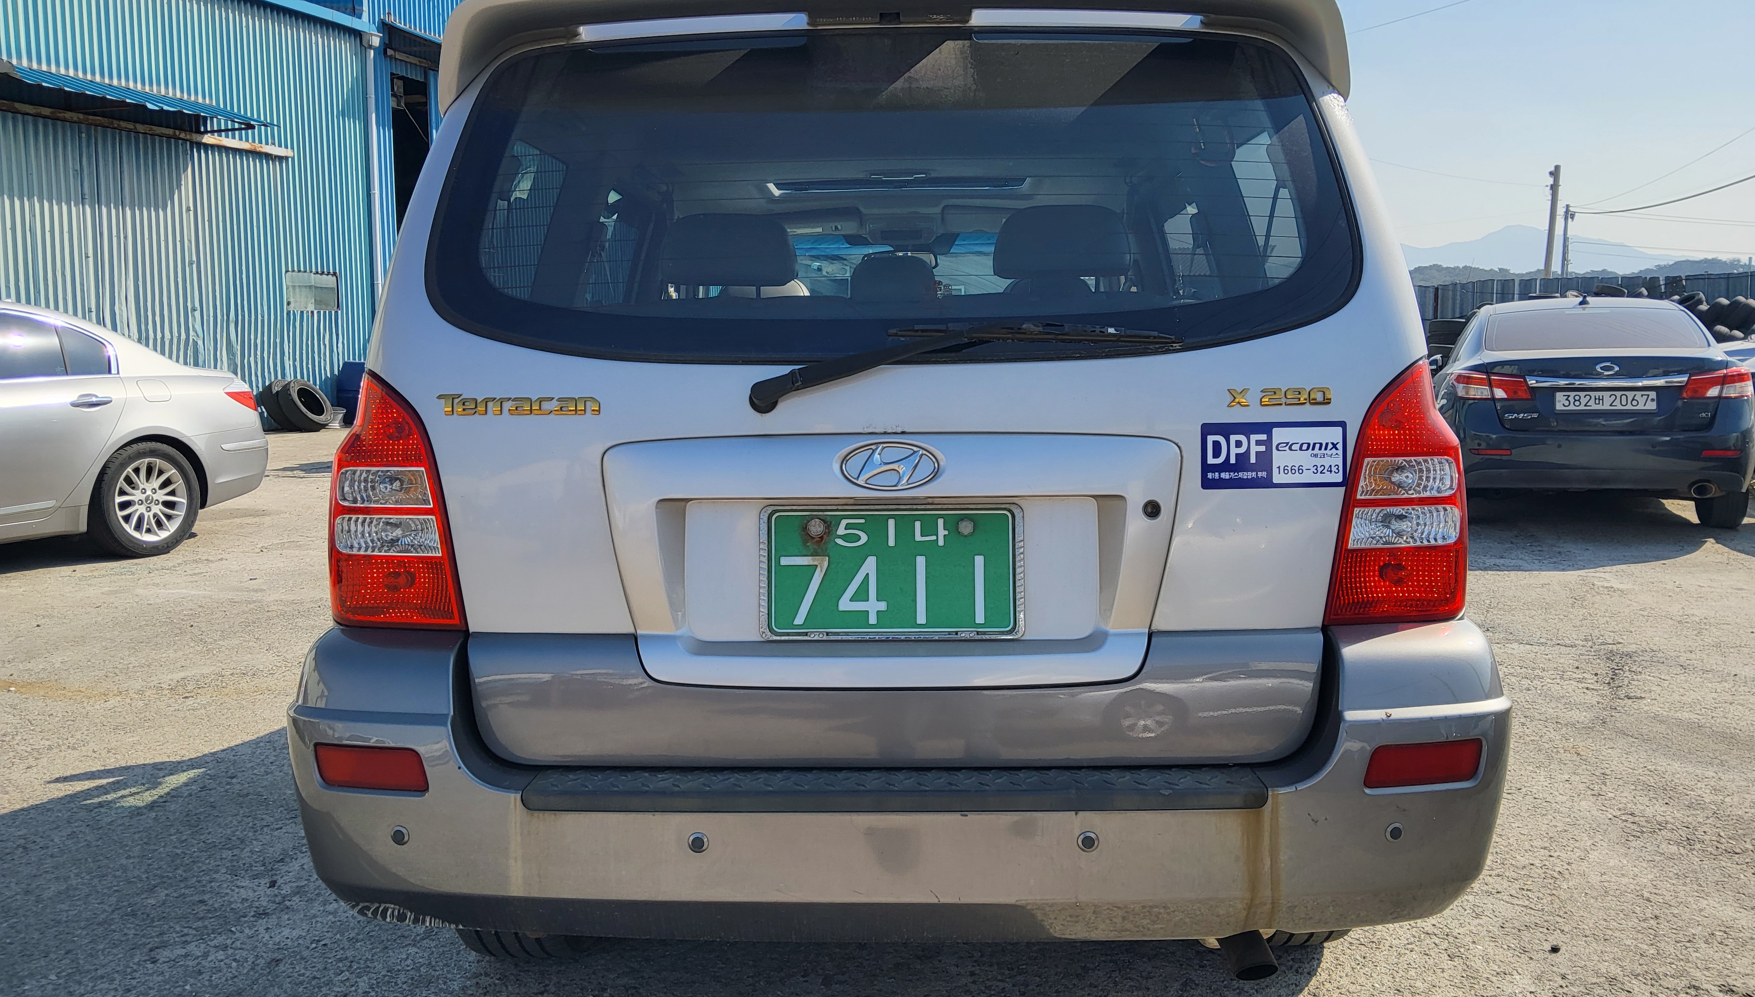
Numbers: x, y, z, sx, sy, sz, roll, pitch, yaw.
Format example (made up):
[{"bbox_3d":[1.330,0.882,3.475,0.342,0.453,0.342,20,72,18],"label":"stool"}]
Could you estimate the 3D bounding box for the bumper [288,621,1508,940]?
[{"bbox_3d":[0.019,0.365,1.891,1.770,0.370,0.450,0,7,2],"label":"bumper"}]

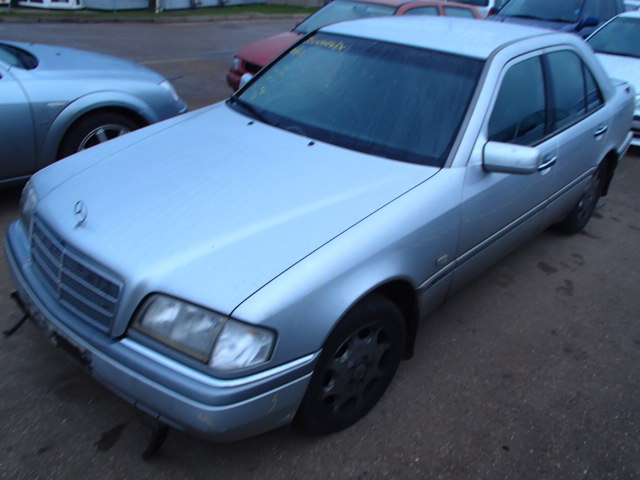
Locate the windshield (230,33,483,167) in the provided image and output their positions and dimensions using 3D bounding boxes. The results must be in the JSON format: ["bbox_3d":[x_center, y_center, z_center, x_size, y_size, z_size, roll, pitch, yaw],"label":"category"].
[{"bbox_3d":[0.131,-0.773,2.637,1.430,0.120,0.800,25,69,36],"label":"windshield"}]

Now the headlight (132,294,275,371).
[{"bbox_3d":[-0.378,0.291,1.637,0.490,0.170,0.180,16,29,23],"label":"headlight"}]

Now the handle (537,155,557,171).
[{"bbox_3d":[1.212,-0.412,2.755,0.055,0.045,0.240,25,34,36],"label":"handle"}]

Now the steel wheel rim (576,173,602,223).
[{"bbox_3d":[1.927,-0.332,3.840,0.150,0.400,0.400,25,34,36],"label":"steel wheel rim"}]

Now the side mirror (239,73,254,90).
[{"bbox_3d":[-0.495,-0.977,3.268,0.230,0.125,0.110,25,34,36],"label":"side mirror"}]

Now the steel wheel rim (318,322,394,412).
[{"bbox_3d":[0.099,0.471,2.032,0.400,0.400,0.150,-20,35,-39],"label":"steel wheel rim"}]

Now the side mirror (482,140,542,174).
[{"bbox_3d":[0.820,-0.356,2.208,0.230,0.125,0.110,25,34,36],"label":"side mirror"}]

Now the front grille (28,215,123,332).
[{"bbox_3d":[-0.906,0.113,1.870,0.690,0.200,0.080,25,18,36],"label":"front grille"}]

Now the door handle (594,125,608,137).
[{"bbox_3d":[1.819,-0.707,3.352,0.055,0.045,0.240,25,34,36],"label":"door handle"}]

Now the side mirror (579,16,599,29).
[{"bbox_3d":[4.598,-3.700,8.800,0.240,0.160,0.130,25,34,36],"label":"side mirror"}]

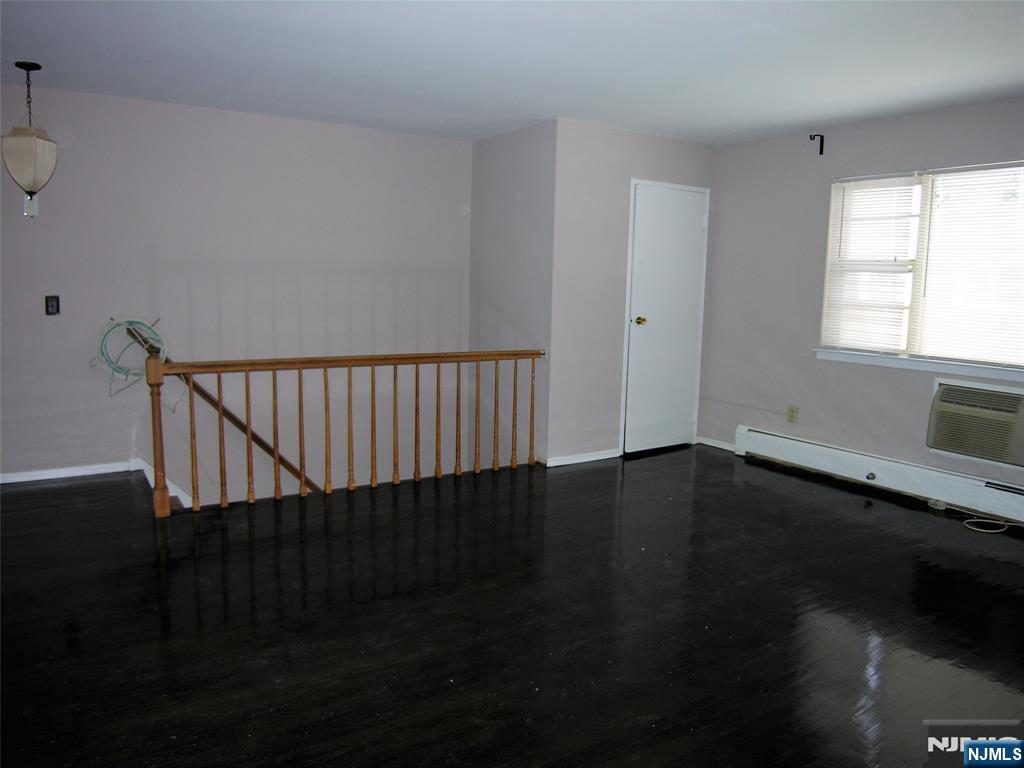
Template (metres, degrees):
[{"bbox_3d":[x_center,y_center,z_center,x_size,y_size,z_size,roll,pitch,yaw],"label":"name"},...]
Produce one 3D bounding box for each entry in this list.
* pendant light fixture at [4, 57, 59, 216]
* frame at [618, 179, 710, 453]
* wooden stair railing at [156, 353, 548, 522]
[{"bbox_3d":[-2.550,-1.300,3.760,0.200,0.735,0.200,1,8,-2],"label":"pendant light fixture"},{"bbox_3d":[1.208,-0.488,5.562,0.825,2.074,0.070,-4,10,-32],"label":"frame"},{"bbox_3d":[-0.867,0.198,4.533,2.588,0.924,0.085,-4,10,-32],"label":"wooden stair railing"}]

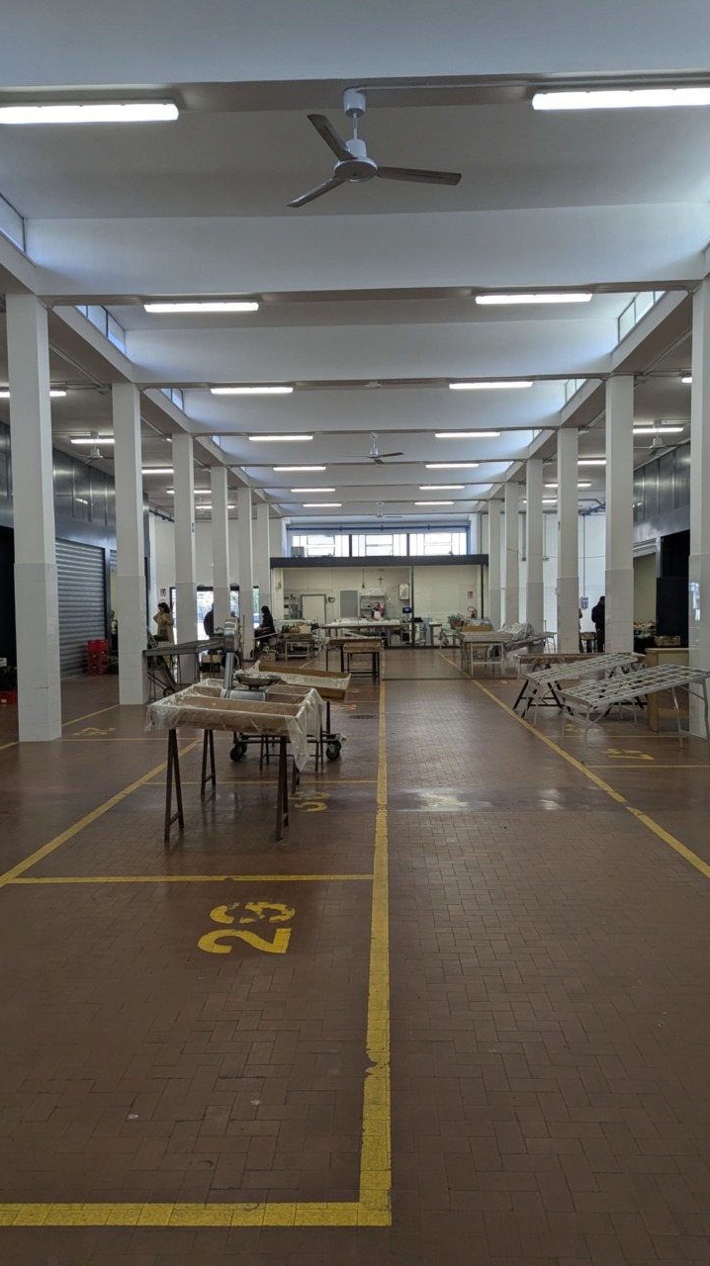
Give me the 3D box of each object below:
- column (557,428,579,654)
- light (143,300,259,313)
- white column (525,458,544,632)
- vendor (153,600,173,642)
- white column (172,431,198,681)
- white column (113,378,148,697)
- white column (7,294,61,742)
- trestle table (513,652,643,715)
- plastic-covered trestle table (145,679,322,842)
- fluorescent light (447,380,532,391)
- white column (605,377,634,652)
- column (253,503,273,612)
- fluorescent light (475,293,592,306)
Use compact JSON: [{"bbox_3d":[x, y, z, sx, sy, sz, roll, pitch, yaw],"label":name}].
[{"bbox_3d":[4.153,-1.522,17.120,0.341,4.872,0.368,-1,2,2],"label":"column"},{"bbox_3d":[-1.694,-3.613,9.711,1.270,0.100,0.130,-1,2,2],"label":"light"},{"bbox_3d":[4.343,-1.652,21.182,0.365,4.951,0.345,-1,2,2],"label":"white column"},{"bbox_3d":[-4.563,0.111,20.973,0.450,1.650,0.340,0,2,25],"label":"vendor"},{"bbox_3d":[-3.330,-1.441,17.334,0.341,4.872,0.368,-1,2,2],"label":"white column"},{"bbox_3d":[-3.455,-1.340,13.581,0.341,4.872,0.368,-1,2,2],"label":"white column"},{"bbox_3d":[-3.580,-1.239,9.828,0.341,4.872,0.368,-1,2,2],"label":"white column"},{"bbox_3d":[2.791,0.700,11.101,1.220,0.820,1.240,-1,2,2],"label":"trestle table"},{"bbox_3d":[-0.791,0.857,6.476,1.000,0.860,2.060,-1,2,0],"label":"plastic-covered trestle table"},{"bbox_3d":[2.086,-3.825,13.533,1.270,0.095,0.115,-1,2,2],"label":"fluorescent light"},{"bbox_3d":[4.089,-1.447,13.530,0.365,4.951,0.345,-1,2,2],"label":"white column"},{"bbox_3d":[-3.007,-1.773,29.064,0.365,4.951,0.345,-1,2,2],"label":"column"},{"bbox_3d":[1.954,-3.656,9.588,1.270,0.100,0.130,-1,2,2],"label":"fluorescent light"}]

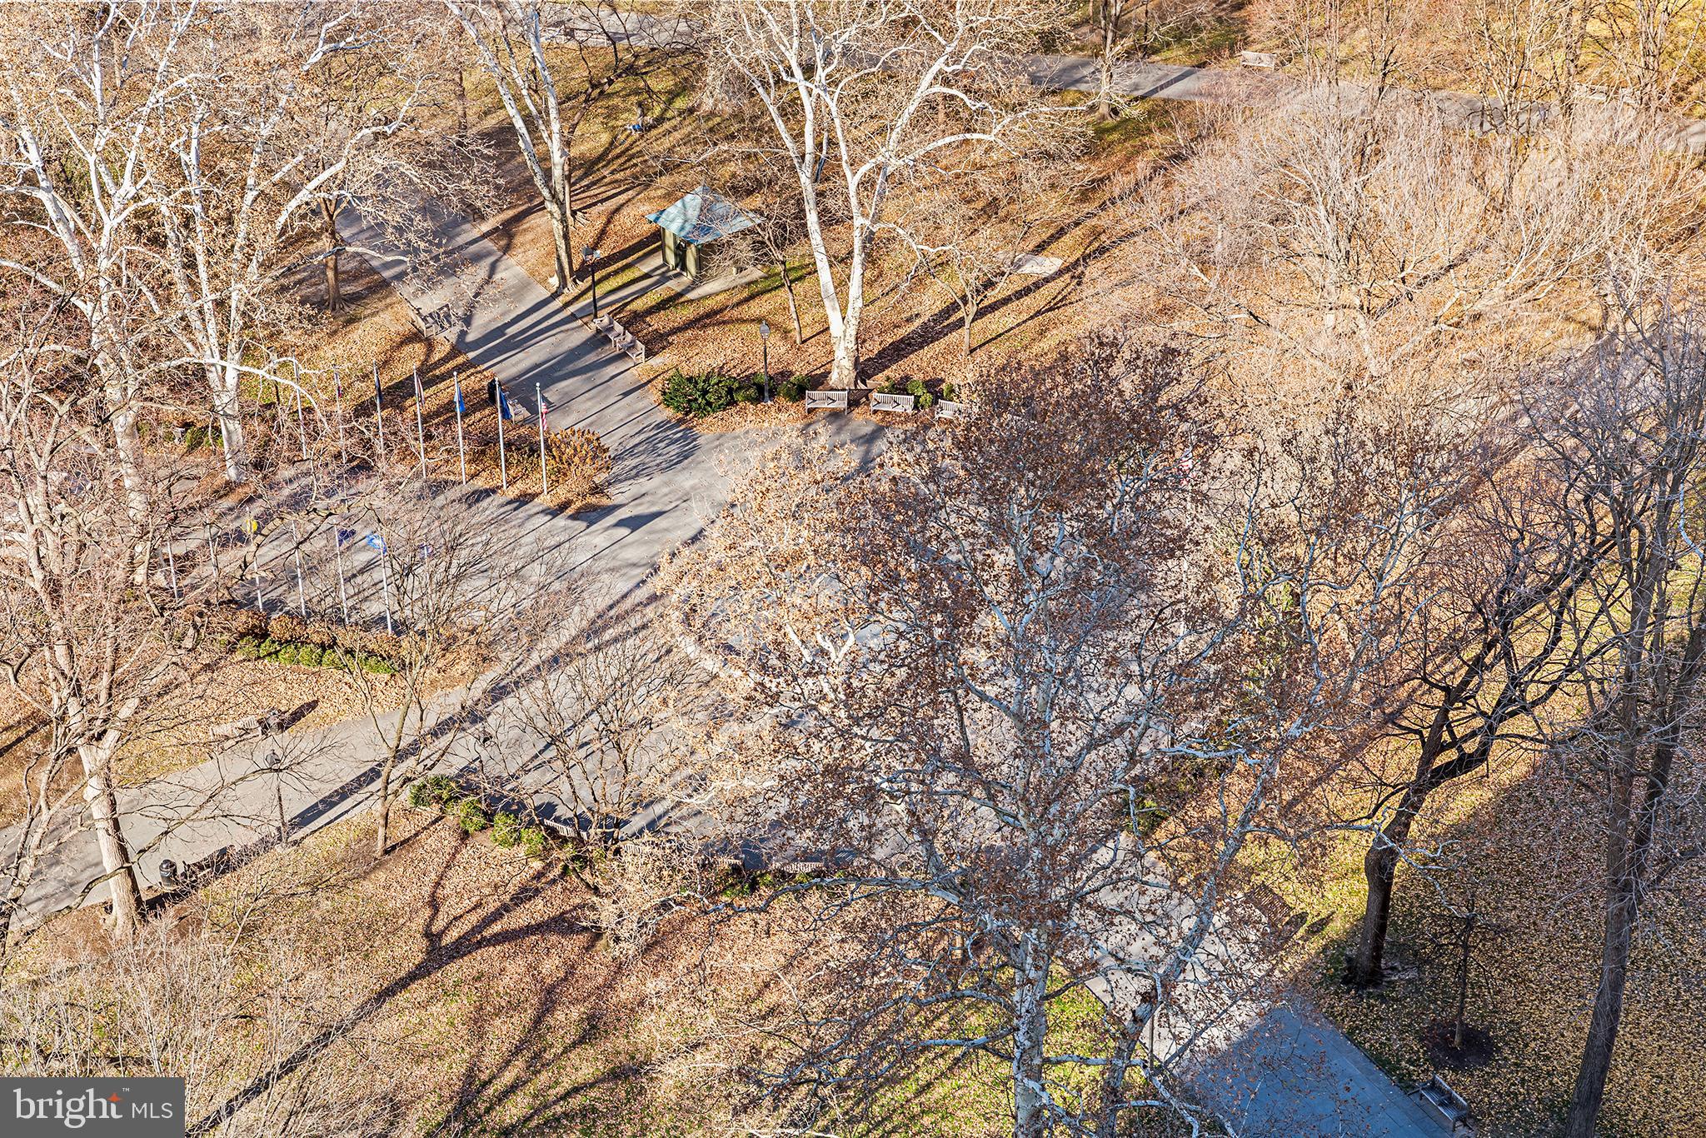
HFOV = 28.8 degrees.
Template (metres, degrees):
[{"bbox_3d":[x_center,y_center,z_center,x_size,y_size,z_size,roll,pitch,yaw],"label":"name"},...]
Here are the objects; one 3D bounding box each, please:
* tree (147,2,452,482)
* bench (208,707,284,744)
[{"bbox_3d":[-23.729,-14.258,137.430,13.000,25.000,13.000,0,34,0],"label":"tree"},{"bbox_3d":[-23.826,6.251,128.473,1.900,0.880,0.680,-19,38,-25],"label":"bench"}]

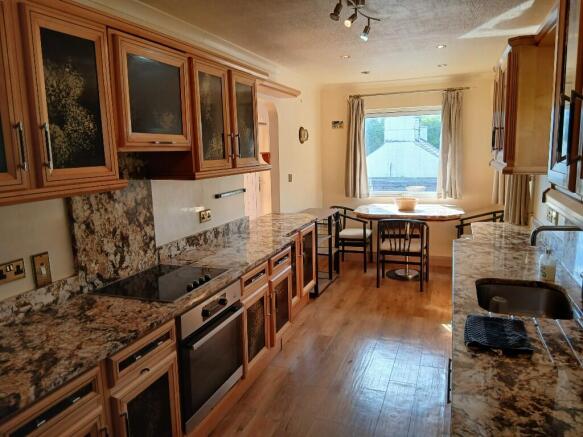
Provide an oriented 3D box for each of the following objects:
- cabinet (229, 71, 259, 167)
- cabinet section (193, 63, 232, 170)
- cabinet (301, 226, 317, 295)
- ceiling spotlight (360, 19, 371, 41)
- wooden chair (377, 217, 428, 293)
[{"bbox_3d":[-0.468,-0.695,3.156,0.310,0.637,0.425,2,10,20],"label":"cabinet"},{"bbox_3d":[-0.627,-0.623,2.771,0.310,0.625,0.410,2,10,20],"label":"cabinet section"},{"bbox_3d":[-0.058,0.388,4.320,0.510,0.620,0.430,2,10,20],"label":"cabinet"},{"bbox_3d":[0.447,-1.142,2.645,0.065,0.130,0.060,-5,10,-20],"label":"ceiling spotlight"},{"bbox_3d":[1.231,0.360,4.775,0.530,0.754,0.510,2,10,20],"label":"wooden chair"}]

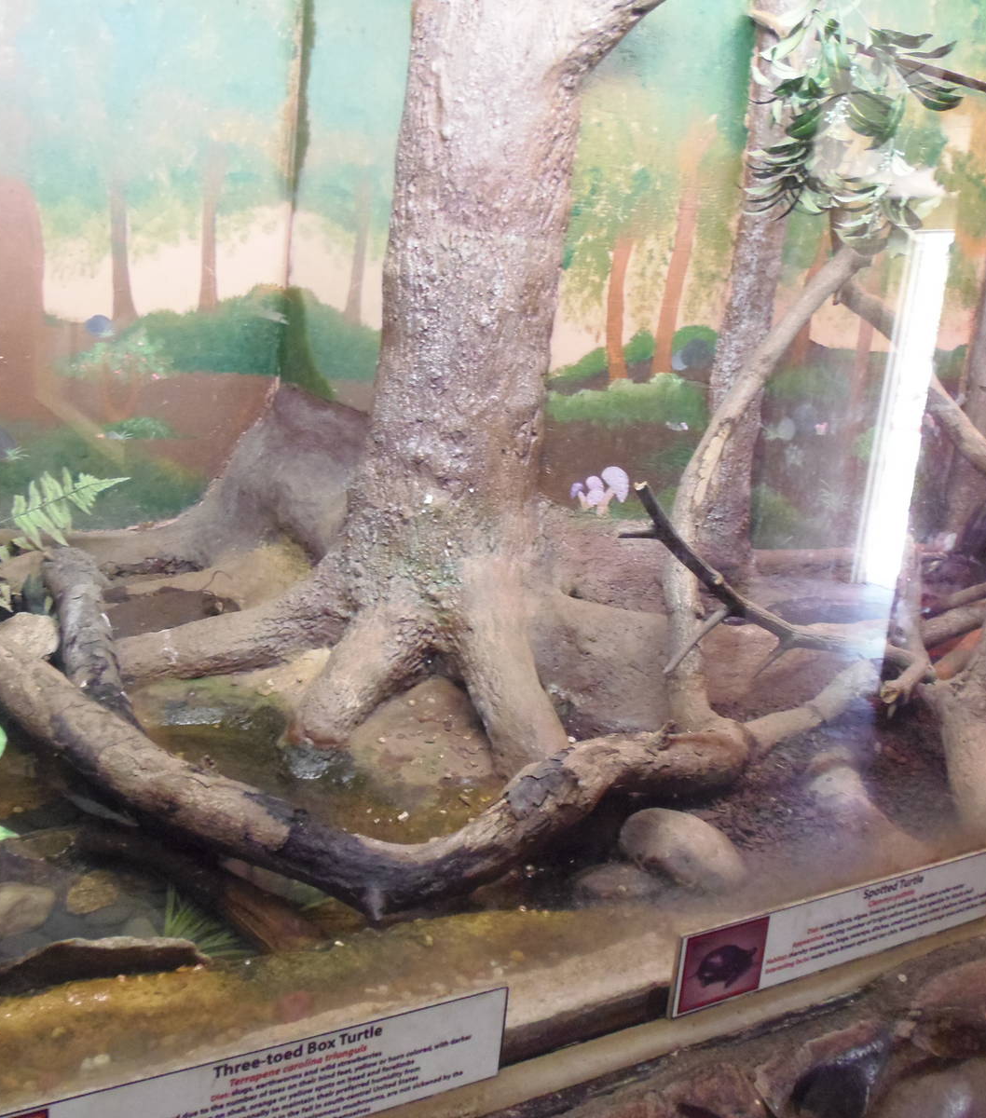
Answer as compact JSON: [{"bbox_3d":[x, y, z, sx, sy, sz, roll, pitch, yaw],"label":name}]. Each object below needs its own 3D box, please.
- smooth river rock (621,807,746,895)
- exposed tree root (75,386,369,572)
[{"bbox_3d":[0.211,0.325,1.150,0.145,0.085,0.105,11,13,27],"label":"smooth river rock"},{"bbox_3d":[-0.509,-0.148,1.950,0.540,0.330,0.270,-2,14,-31],"label":"exposed tree root"}]

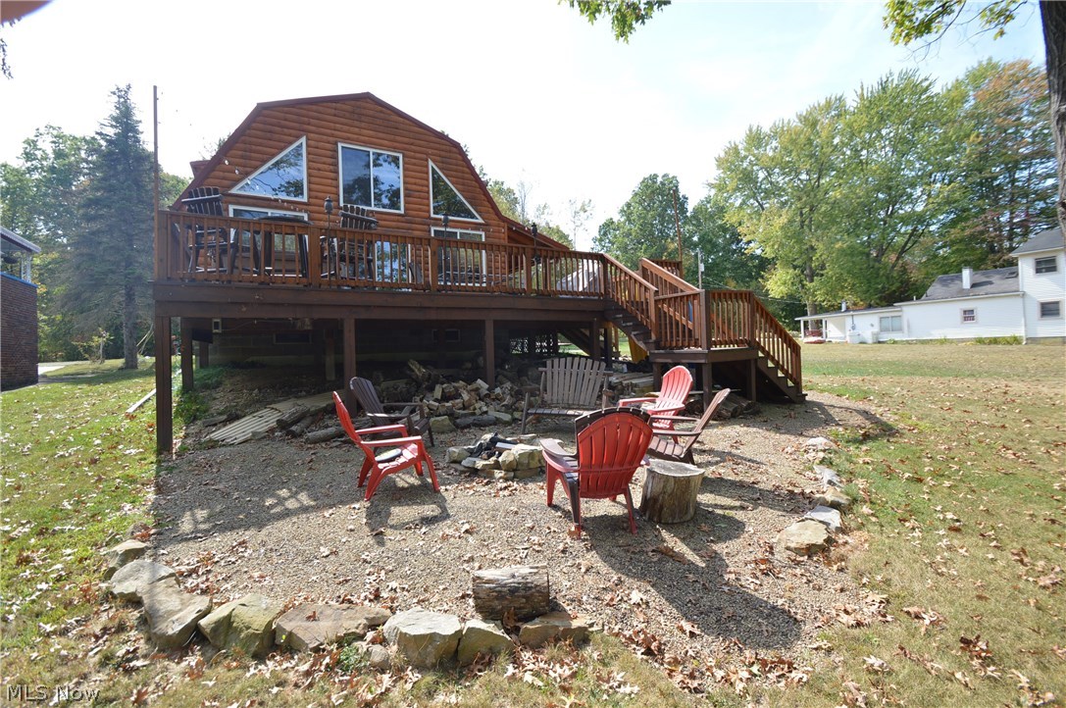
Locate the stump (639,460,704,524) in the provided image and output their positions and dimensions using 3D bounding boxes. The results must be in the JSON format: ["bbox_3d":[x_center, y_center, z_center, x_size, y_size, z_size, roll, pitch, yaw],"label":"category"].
[{"bbox_3d":[1.164,1.136,3.725,0.500,0.380,0.500,-2,0,17],"label":"stump"}]

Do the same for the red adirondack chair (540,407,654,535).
[{"bbox_3d":[0.520,0.869,3.529,0.780,0.960,0.900,-1,0,-11],"label":"red adirondack chair"}]

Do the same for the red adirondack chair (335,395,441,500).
[{"bbox_3d":[-1.415,0.821,4.200,0.870,0.930,0.760,-1,0,-27],"label":"red adirondack chair"}]

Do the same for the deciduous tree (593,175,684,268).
[{"bbox_3d":[9.894,-9.188,42.038,9.000,15.500,9.000,-2,0,14],"label":"deciduous tree"}]

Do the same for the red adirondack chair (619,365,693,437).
[{"bbox_3d":[1.508,0.669,5.543,0.870,0.930,0.760,-1,0,-16],"label":"red adirondack chair"}]

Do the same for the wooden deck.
[{"bbox_3d":[-0.781,-0.415,8.459,9.930,3.300,5.800,-1,0,-26],"label":"wooden deck"}]

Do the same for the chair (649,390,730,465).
[{"bbox_3d":[1.464,0.800,4.397,0.920,0.910,0.760,-2,0,21],"label":"chair"}]

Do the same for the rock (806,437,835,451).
[{"bbox_3d":[3.348,1.067,5.196,0.360,0.140,0.300,-2,0,29],"label":"rock"}]

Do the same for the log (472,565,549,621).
[{"bbox_3d":[-0.134,1.355,2.594,0.440,0.270,0.270,-1,0,-7],"label":"log"}]

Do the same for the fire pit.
[{"bbox_3d":[-0.348,1.069,4.876,1.080,0.320,1.050,-1,0,0],"label":"fire pit"}]

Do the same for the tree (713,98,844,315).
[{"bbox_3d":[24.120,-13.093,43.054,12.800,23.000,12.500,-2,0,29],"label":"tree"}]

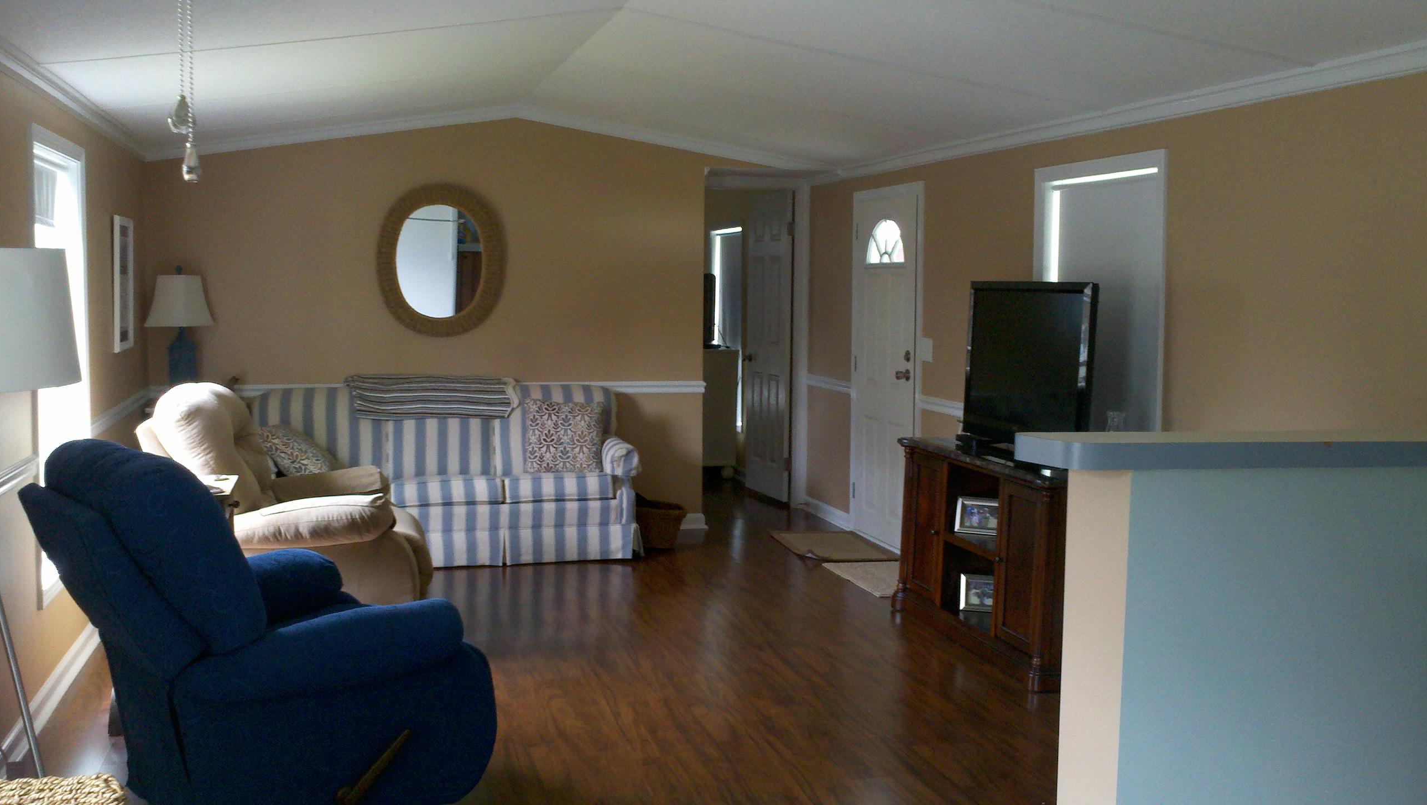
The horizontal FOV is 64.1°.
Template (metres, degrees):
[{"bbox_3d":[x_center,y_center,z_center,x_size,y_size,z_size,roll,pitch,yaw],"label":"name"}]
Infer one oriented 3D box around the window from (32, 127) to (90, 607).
[{"bbox_3d":[-2.502,-0.180,4.383,0.075,1.664,0.897,-2,6,-18],"label":"window"}]

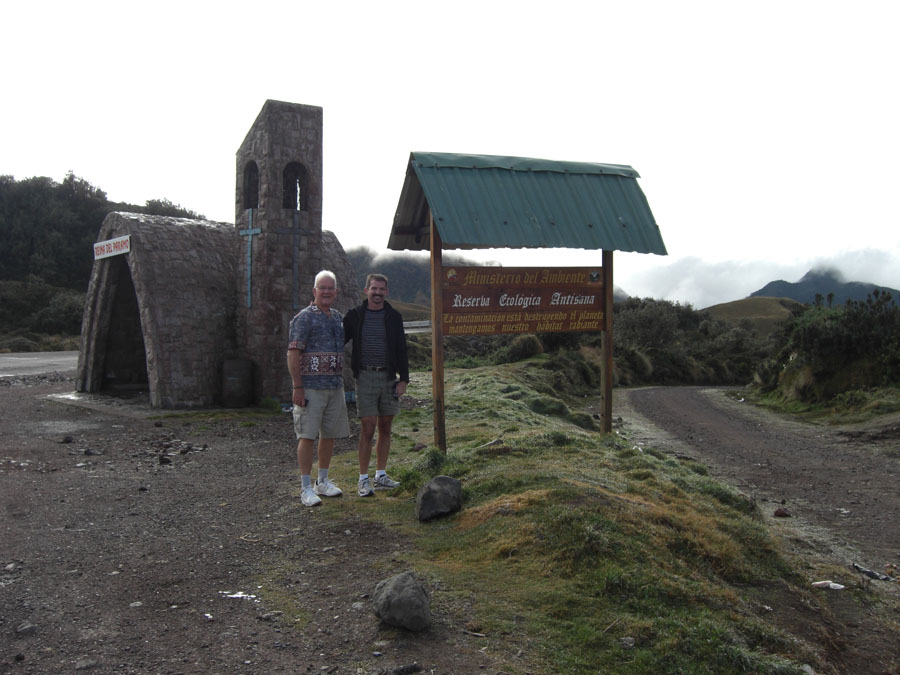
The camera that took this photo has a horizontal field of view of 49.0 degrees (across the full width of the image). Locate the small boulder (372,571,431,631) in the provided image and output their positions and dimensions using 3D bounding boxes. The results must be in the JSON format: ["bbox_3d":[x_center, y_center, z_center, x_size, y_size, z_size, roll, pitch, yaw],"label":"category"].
[{"bbox_3d":[-0.231,1.250,4.720,0.280,0.250,0.260,0,0,-11],"label":"small boulder"}]

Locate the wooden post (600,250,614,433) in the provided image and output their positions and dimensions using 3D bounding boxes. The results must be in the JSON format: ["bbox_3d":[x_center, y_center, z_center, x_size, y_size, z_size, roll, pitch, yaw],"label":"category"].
[{"bbox_3d":[1.716,-0.148,10.800,0.085,2.370,0.085,1,0,-29],"label":"wooden post"}]

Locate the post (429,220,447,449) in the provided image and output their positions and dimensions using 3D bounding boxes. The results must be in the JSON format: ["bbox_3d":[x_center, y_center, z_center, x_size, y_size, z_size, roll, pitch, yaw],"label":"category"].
[{"bbox_3d":[-0.125,-0.075,9.900,0.085,2.500,0.085,-1,0,-29],"label":"post"}]

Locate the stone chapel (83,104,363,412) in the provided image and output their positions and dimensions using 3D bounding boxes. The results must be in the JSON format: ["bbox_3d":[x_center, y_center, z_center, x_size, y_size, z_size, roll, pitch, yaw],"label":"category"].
[{"bbox_3d":[-4.580,-1.530,20.500,4.600,5.500,5.800,1,0,-35],"label":"stone chapel"}]

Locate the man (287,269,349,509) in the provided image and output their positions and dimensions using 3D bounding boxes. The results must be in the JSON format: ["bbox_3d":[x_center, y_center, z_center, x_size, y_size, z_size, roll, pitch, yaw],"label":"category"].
[{"bbox_3d":[-1.030,0.378,7.870,0.550,1.800,0.400,1,0,-27],"label":"man"}]

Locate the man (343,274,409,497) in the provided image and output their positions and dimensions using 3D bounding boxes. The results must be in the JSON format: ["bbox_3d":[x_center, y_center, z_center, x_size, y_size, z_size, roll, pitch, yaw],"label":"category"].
[{"bbox_3d":[-0.670,0.384,8.150,0.600,1.790,0.380,0,0,-9],"label":"man"}]

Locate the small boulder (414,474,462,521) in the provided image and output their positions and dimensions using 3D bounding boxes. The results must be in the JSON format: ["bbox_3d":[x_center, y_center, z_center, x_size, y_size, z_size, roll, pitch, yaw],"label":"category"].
[{"bbox_3d":[-0.080,1.130,6.950,0.330,0.300,0.300,0,0,-11],"label":"small boulder"}]

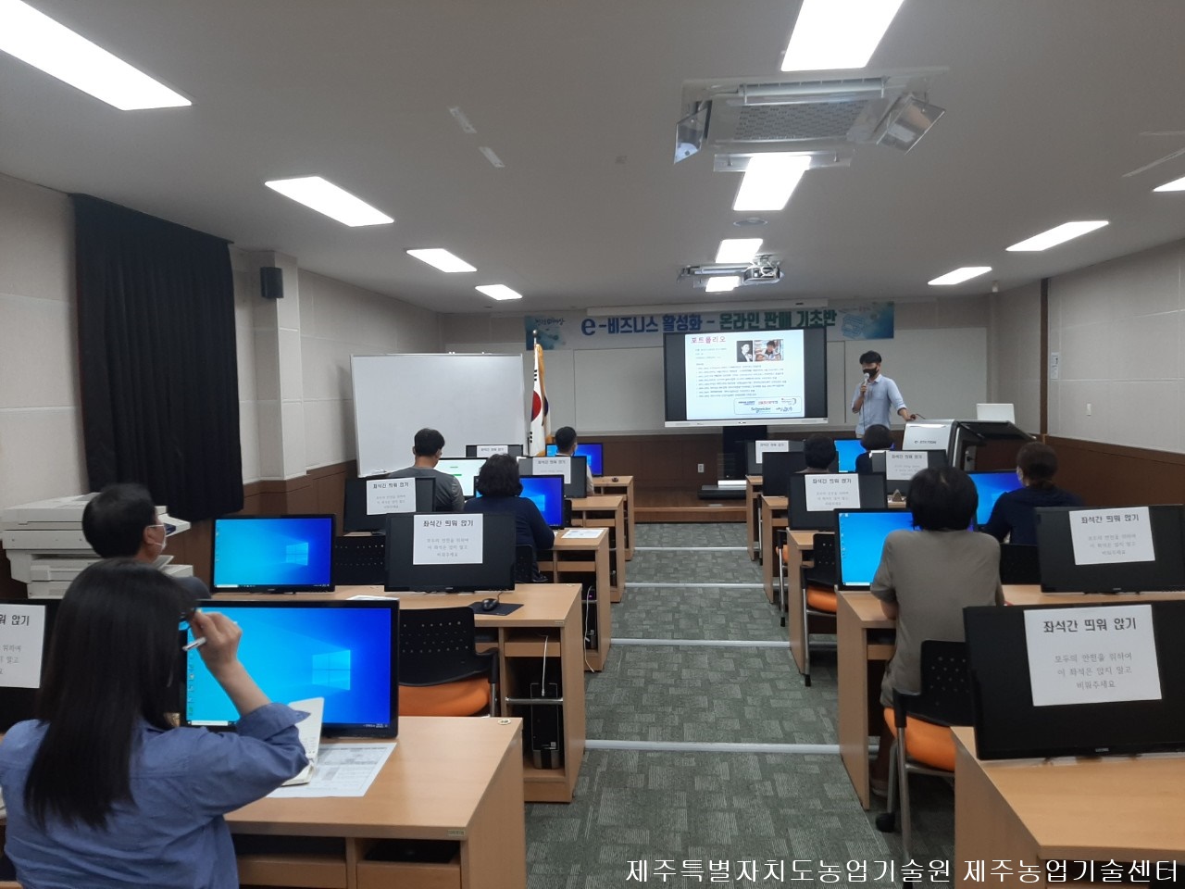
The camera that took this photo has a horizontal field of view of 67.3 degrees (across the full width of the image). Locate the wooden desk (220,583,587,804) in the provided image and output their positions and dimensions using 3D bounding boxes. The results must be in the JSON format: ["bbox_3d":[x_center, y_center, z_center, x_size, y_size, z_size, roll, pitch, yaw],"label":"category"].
[{"bbox_3d":[-0.873,1.005,3.725,1.620,0.700,0.600,-1,4,5],"label":"wooden desk"}]

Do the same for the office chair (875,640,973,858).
[{"bbox_3d":[1.210,0.953,2.776,0.550,0.820,0.580,-1,4,10],"label":"office chair"}]

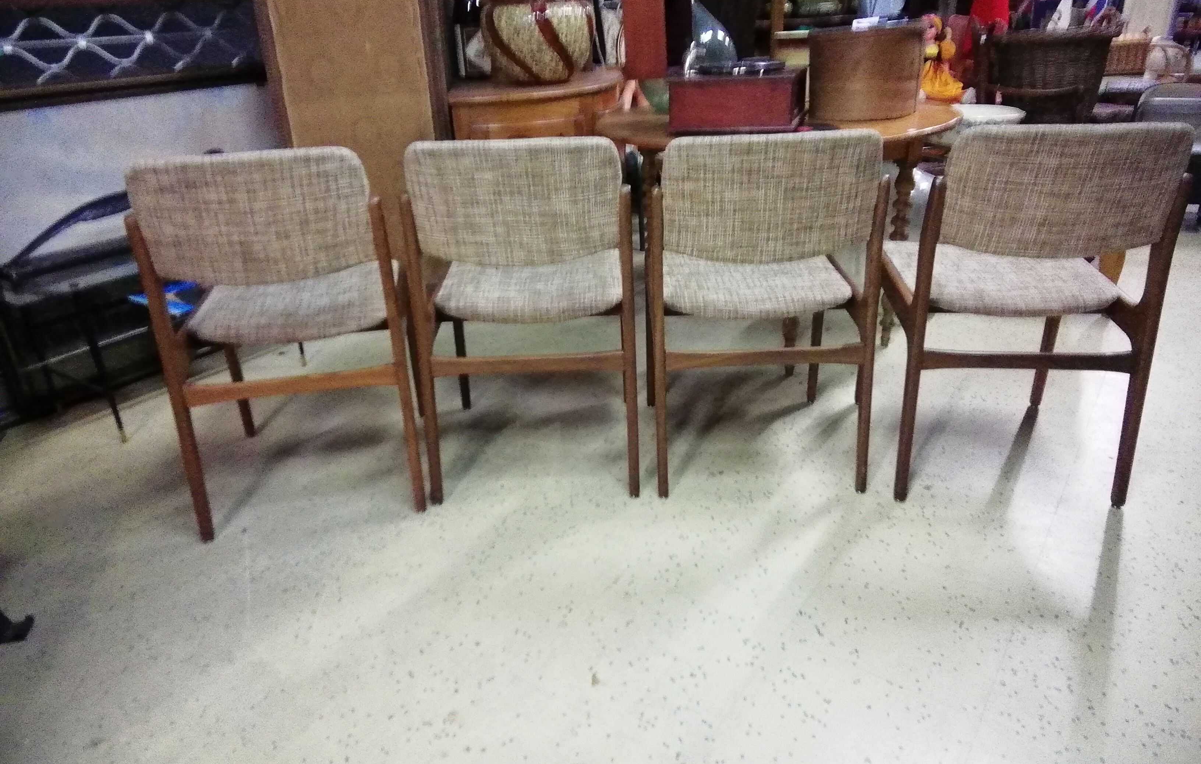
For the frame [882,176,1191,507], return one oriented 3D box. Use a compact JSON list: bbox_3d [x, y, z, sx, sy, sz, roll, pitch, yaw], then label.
[{"bbox_3d":[0.906,-0.200,1.883,0.491,0.803,0.540,0,25,6],"label":"frame"}]

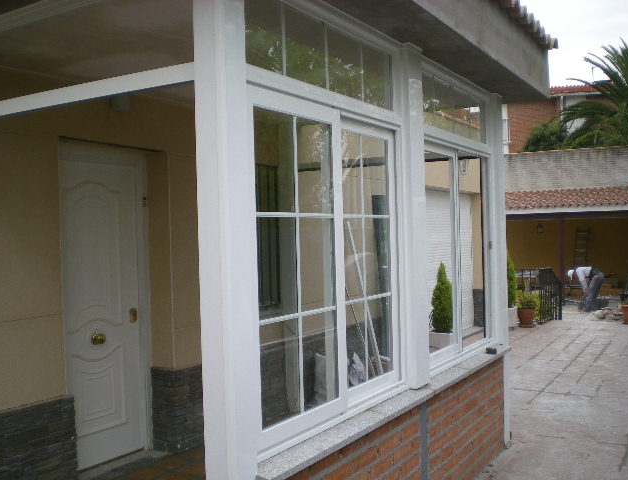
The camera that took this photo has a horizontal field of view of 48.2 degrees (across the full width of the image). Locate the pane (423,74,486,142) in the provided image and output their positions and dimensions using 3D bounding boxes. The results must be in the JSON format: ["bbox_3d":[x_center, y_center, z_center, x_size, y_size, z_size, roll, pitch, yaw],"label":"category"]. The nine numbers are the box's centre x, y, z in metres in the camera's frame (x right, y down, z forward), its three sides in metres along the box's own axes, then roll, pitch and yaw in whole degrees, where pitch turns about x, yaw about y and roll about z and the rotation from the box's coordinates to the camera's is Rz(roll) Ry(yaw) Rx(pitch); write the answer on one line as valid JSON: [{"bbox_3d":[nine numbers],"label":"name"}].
[{"bbox_3d":[0.880,-0.820,4.472,0.030,0.300,1.240,-1,0,31],"label":"pane"}]

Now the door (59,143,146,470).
[{"bbox_3d":[-1.474,0.456,4.685,0.070,2.100,0.880,-1,0,31],"label":"door"}]

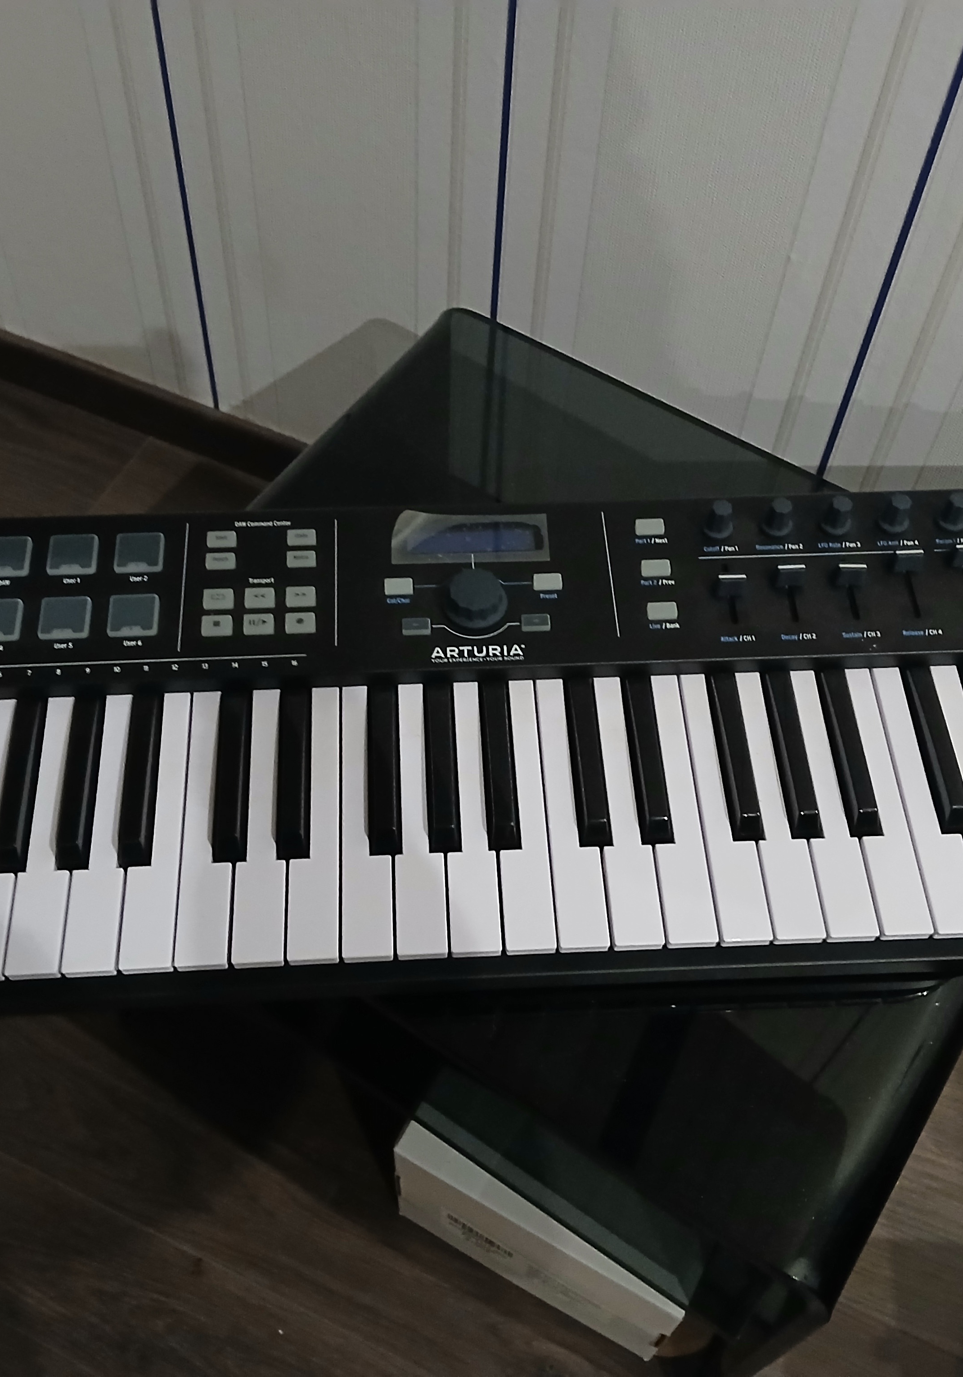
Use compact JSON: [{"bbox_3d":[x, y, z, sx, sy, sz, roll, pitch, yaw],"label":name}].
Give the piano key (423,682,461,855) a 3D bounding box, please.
[{"bbox_3d":[-0.018,0.034,0.634,0.014,0.011,0.089,-2,58,-3],"label":"piano key"}]

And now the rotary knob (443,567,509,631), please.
[{"bbox_3d":[-0.002,-0.044,0.664,0.030,0.015,0.030,-2,59,-3],"label":"rotary knob"}]

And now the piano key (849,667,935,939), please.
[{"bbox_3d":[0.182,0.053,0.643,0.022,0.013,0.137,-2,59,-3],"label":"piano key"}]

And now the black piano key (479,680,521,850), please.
[{"bbox_3d":[0.008,0.032,0.636,0.014,0.011,0.089,-2,59,-3],"label":"black piano key"}]

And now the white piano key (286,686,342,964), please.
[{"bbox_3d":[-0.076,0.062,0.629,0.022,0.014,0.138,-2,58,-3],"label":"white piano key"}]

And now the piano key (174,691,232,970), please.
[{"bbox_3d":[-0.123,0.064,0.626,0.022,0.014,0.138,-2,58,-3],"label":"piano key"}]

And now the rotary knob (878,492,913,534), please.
[{"bbox_3d":[0.211,-0.089,0.697,0.015,0.015,0.015,-2,59,-3],"label":"rotary knob"}]

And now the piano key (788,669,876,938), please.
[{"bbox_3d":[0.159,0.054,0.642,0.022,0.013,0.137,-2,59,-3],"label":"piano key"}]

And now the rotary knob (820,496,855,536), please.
[{"bbox_3d":[0.180,-0.087,0.693,0.015,0.015,0.015,-2,60,-3],"label":"rotary knob"}]

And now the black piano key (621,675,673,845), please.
[{"bbox_3d":[0.078,0.030,0.640,0.014,0.012,0.089,-2,59,-3],"label":"black piano key"}]

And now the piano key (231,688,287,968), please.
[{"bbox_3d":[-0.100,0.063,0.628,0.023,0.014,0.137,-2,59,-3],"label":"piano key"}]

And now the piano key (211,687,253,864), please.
[{"bbox_3d":[-0.114,0.037,0.632,0.014,0.012,0.089,-2,59,-3],"label":"piano key"}]

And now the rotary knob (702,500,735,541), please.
[{"bbox_3d":[0.120,-0.086,0.694,0.015,0.016,0.015,-2,59,-3],"label":"rotary knob"}]

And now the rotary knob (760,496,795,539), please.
[{"bbox_3d":[0.150,-0.086,0.692,0.015,0.015,0.015,-2,60,-3],"label":"rotary knob"}]

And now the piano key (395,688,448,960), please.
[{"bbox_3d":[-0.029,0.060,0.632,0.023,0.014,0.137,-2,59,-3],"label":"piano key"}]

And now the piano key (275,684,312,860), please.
[{"bbox_3d":[-0.085,0.035,0.631,0.014,0.011,0.089,-2,59,-3],"label":"piano key"}]

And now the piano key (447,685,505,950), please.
[{"bbox_3d":[-0.006,0.059,0.631,0.023,0.010,0.136,-2,59,-3],"label":"piano key"}]

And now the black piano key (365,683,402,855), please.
[{"bbox_3d":[-0.044,0.035,0.633,0.014,0.011,0.089,-2,58,-3],"label":"black piano key"}]

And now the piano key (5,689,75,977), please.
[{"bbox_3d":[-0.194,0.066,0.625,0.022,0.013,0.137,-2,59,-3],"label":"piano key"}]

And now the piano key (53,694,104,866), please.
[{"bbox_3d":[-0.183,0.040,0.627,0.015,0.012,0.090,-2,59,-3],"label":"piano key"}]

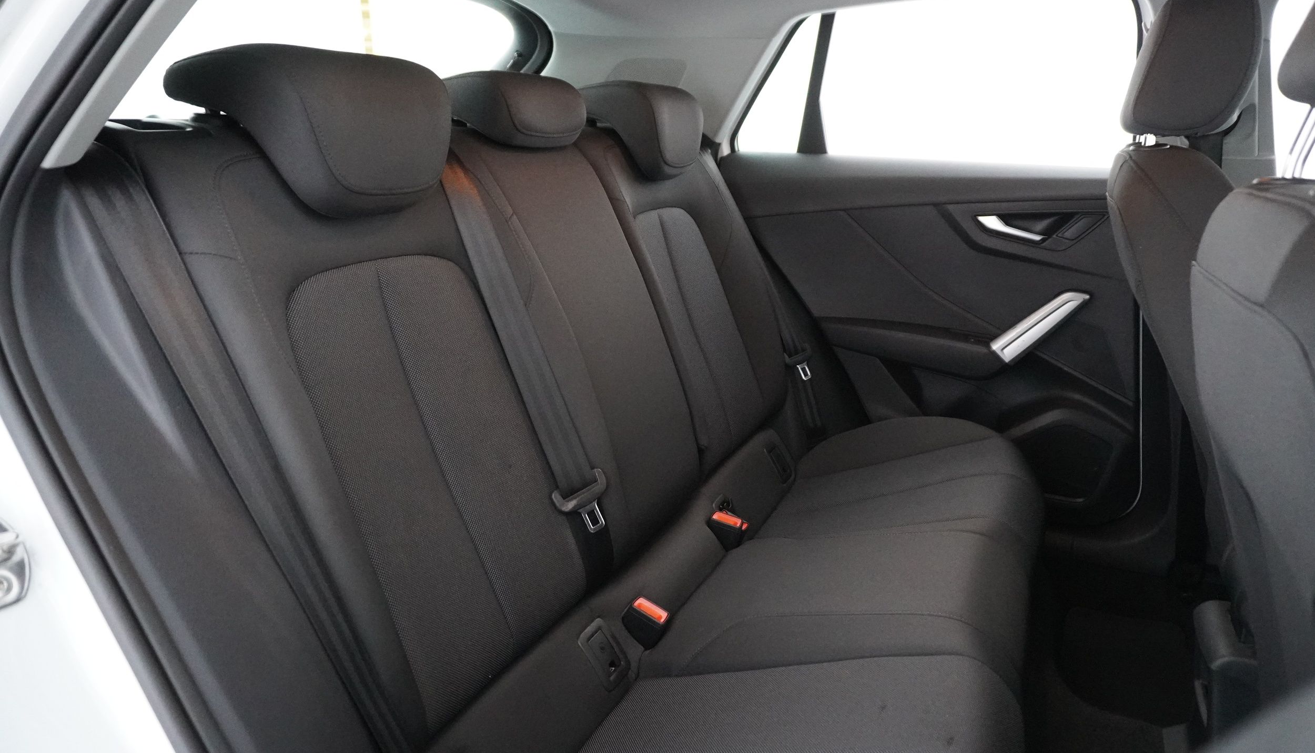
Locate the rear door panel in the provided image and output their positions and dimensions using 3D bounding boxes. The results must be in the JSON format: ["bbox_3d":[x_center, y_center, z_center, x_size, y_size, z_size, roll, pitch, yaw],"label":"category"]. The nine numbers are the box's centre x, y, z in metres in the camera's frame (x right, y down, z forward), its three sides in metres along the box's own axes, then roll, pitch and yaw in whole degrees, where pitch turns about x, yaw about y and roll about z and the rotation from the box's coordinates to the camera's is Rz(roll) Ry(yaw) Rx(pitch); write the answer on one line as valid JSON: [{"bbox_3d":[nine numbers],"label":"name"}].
[{"bbox_3d":[0.505,-0.096,1.709,0.830,0.650,0.140,7,17,24],"label":"rear door panel"}]

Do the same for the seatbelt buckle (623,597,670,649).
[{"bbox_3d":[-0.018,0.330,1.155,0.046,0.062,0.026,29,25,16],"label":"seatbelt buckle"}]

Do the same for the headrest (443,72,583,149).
[{"bbox_3d":[-0.203,-0.368,1.206,0.175,0.105,0.225,7,17,24],"label":"headrest"}]

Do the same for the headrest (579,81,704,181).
[{"bbox_3d":[-0.037,-0.426,1.516,0.195,0.160,0.240,7,17,24],"label":"headrest"}]

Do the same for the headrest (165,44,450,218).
[{"bbox_3d":[-0.342,-0.253,0.899,0.195,0.160,0.240,7,17,24],"label":"headrest"}]

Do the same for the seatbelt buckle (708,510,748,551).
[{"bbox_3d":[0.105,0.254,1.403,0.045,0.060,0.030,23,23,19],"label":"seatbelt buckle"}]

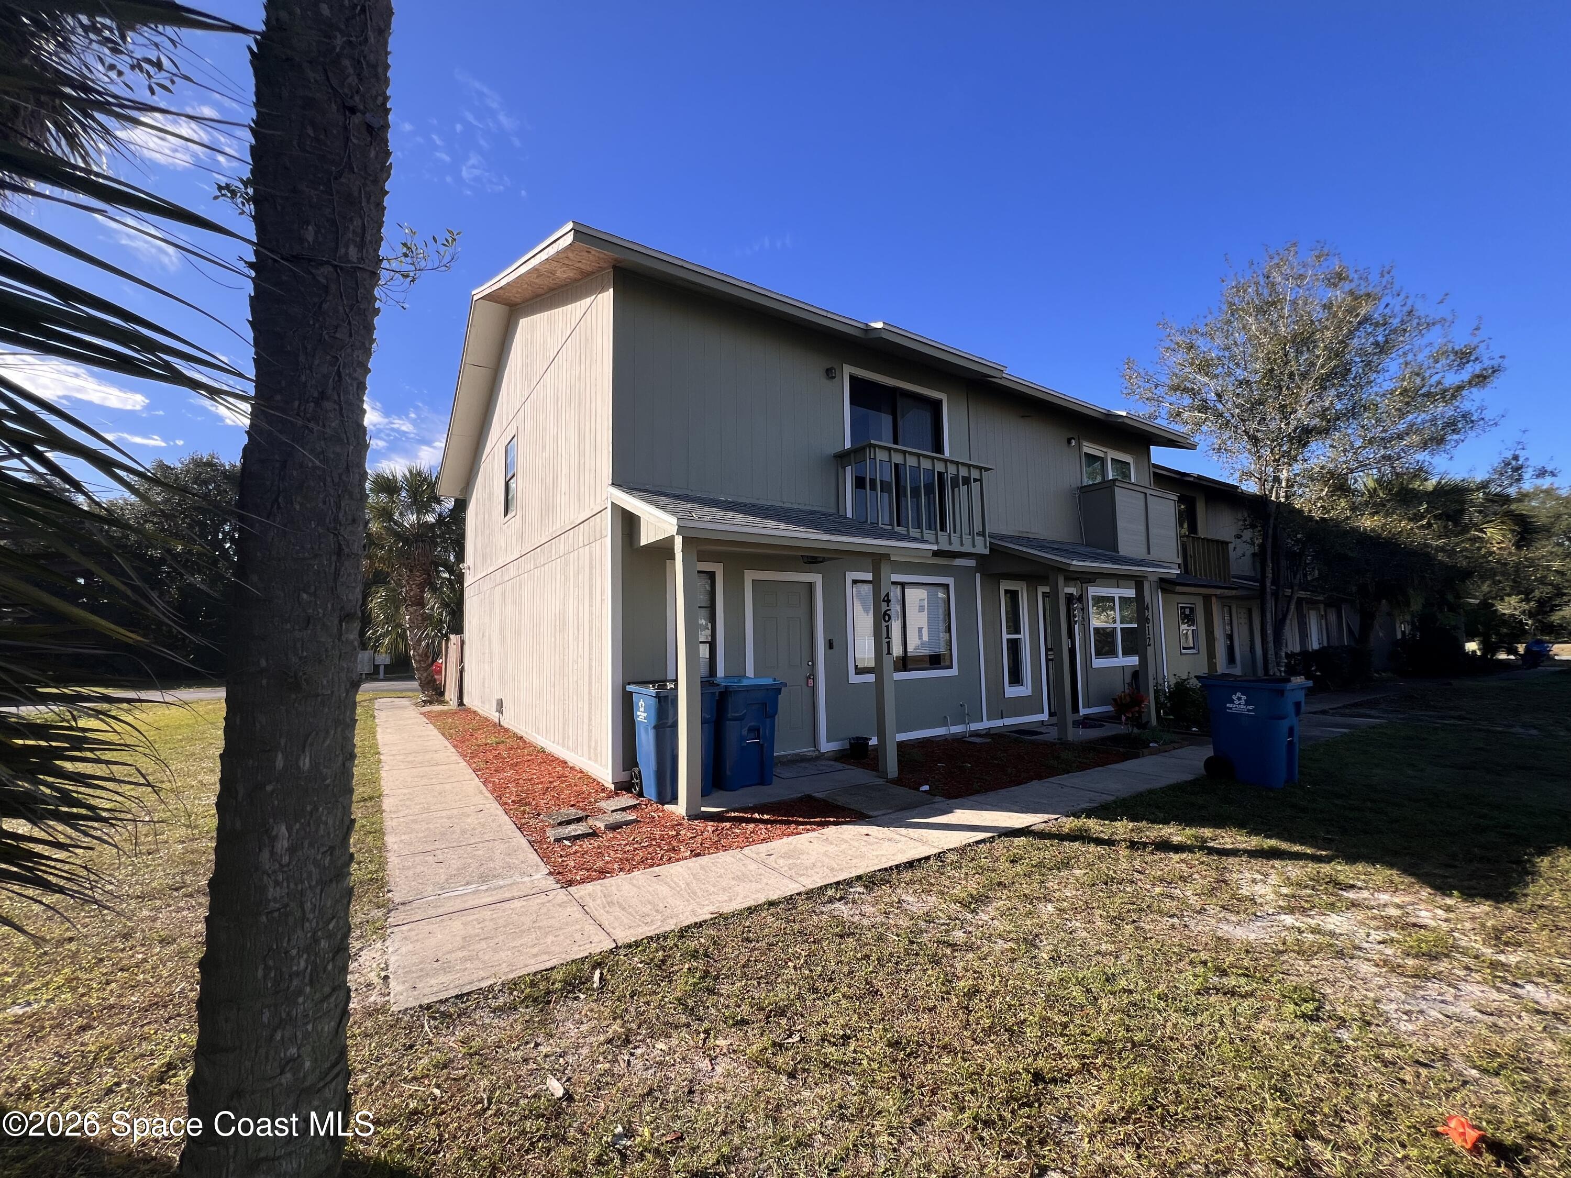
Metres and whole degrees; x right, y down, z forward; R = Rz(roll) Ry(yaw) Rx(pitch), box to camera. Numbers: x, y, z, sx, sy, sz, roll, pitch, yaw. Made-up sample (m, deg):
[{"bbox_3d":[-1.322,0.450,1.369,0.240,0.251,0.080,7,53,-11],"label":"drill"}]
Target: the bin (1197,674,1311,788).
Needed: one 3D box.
[{"bbox_3d":[5.050,1.500,6.350,0.680,1.100,0.860,2,-6,-31],"label":"bin"}]

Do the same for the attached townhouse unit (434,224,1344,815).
[{"bbox_3d":[0.985,-1.258,13.207,14.000,7.750,11.000,2,-6,-35],"label":"attached townhouse unit"}]

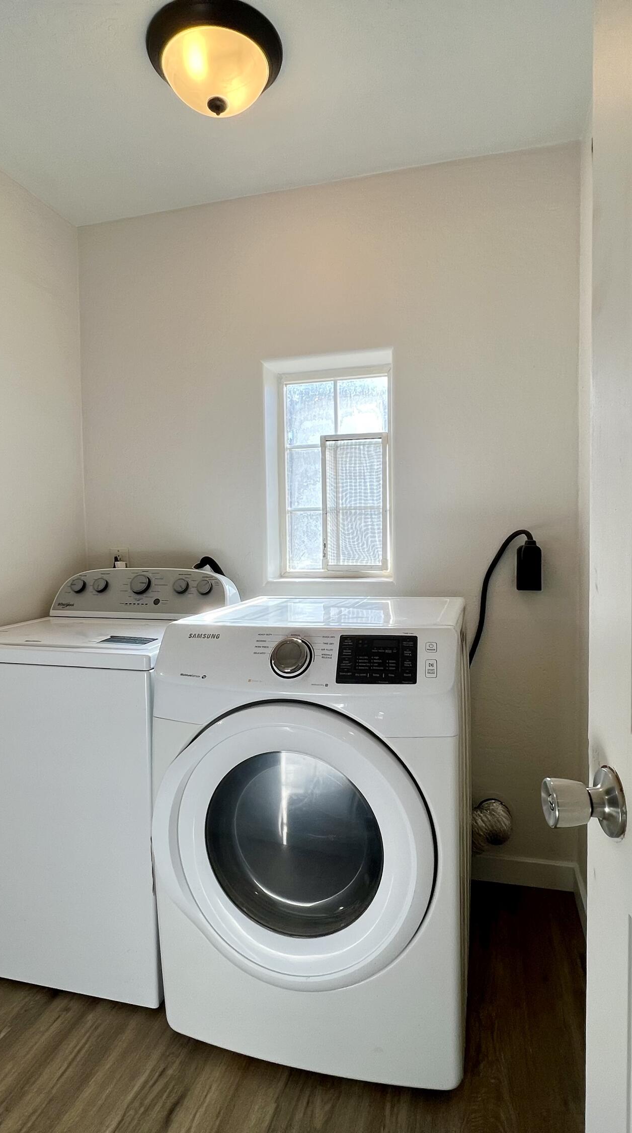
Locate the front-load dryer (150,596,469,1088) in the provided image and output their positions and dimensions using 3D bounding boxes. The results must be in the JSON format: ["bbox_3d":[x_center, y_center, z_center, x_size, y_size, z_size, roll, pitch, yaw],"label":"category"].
[{"bbox_3d":[0.053,0.623,1.570,0.690,0.995,0.785,0,3,14],"label":"front-load dryer"}]

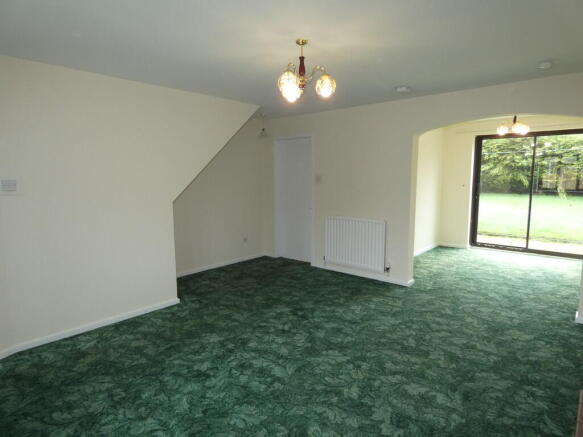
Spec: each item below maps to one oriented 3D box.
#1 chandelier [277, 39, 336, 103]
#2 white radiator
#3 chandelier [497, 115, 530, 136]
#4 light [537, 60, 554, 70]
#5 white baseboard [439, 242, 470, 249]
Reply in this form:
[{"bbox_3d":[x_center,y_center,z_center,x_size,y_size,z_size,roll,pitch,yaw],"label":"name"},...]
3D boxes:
[{"bbox_3d":[0.108,-1.028,2.358,0.420,0.400,0.420,0,7,0],"label":"chandelier"},{"bbox_3d":[0.899,0.347,4.782,0.970,0.700,0.080,6,10,42],"label":"white radiator"},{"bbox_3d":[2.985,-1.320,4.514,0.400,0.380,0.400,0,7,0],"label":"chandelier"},{"bbox_3d":[2.141,-1.287,2.838,0.148,0.036,0.148,0,7,0],"label":"light"},{"bbox_3d":[3.248,0.548,6.715,0.550,0.070,0.024,6,10,42],"label":"white baseboard"}]

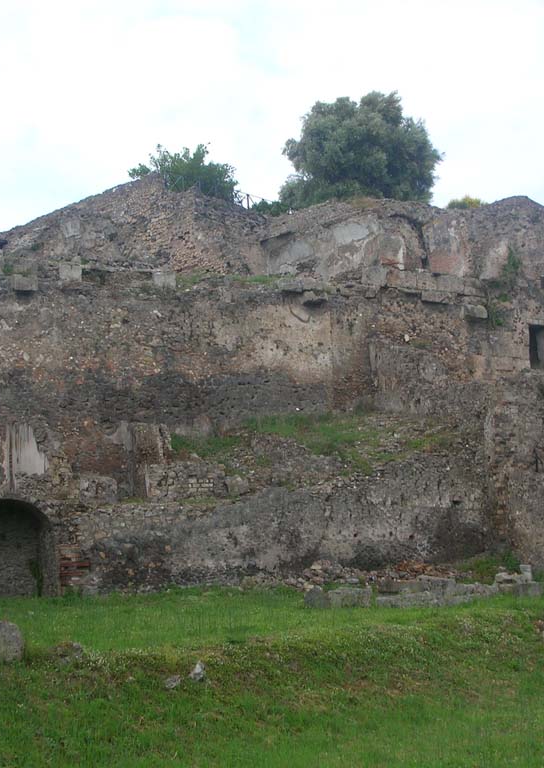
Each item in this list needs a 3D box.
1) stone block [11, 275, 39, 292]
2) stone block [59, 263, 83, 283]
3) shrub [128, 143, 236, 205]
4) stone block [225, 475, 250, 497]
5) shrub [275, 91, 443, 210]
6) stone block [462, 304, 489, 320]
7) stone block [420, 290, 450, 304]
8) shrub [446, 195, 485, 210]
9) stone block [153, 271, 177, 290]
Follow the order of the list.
[{"bbox_3d":[-7.429,-2.950,30.951,0.788,0.449,0.550,2,-8,-23],"label":"stone block"},{"bbox_3d":[-6.239,-3.362,31.828,0.688,0.499,0.500,2,-8,-23],"label":"stone block"},{"bbox_3d":[-3.219,-7.656,37.657,4.000,2.200,3.000,2,-9,-17],"label":"shrub"},{"bbox_3d":[-1.036,3.012,30.563,0.616,0.585,0.550,0,-8,-15],"label":"stone block"},{"bbox_3d":[3.604,-9.465,42.603,6.600,5.200,5.800,2,-9,-17],"label":"shrub"},{"bbox_3d":[7.133,-2.516,37.175,1.035,0.474,0.600,1,-8,-22],"label":"stone block"},{"bbox_3d":[5.693,-3.003,36.851,1.172,0.399,0.550,2,-8,-23],"label":"stone block"},{"bbox_3d":[7.656,-7.181,40.964,1.500,0.750,1.200,2,-9,-17],"label":"shrub"},{"bbox_3d":[-3.085,-2.970,29.853,0.630,0.480,0.500,2,-9,-17],"label":"stone block"}]

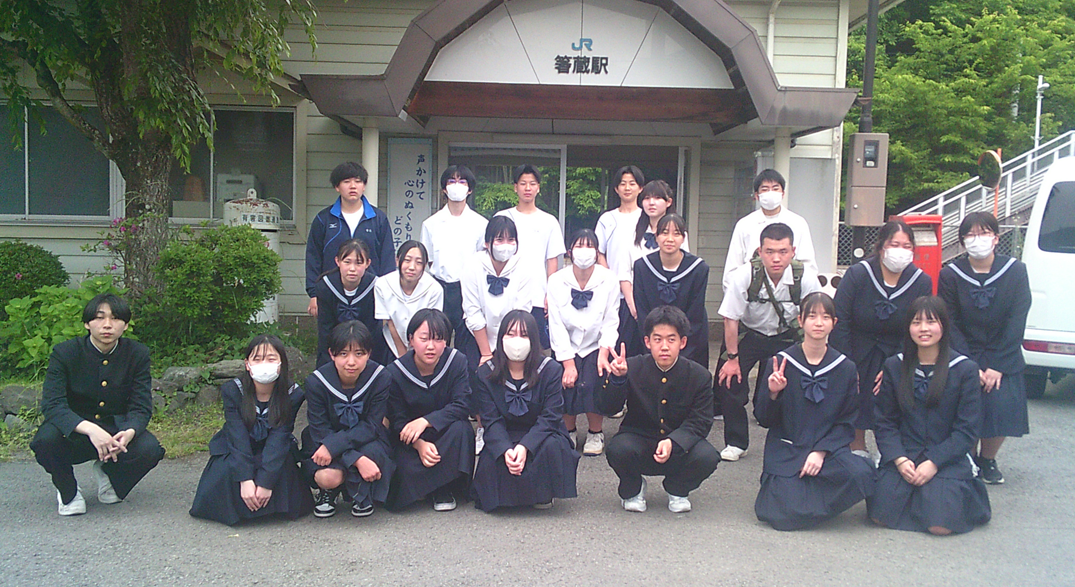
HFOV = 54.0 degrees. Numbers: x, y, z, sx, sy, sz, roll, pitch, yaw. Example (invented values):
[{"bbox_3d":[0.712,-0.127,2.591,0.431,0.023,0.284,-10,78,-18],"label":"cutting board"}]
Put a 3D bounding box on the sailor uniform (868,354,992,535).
[{"bbox_3d":[1.822,0.646,4.900,0.540,0.770,0.660,2,4,22],"label":"sailor uniform"}]

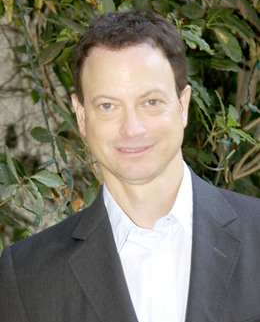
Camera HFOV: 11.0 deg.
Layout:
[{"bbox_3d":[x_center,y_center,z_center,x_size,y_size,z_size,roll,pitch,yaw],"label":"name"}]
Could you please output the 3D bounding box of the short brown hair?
[{"bbox_3d":[0.000,-0.127,1.940,0.160,0.172,0.195,-4,2,-2],"label":"short brown hair"}]

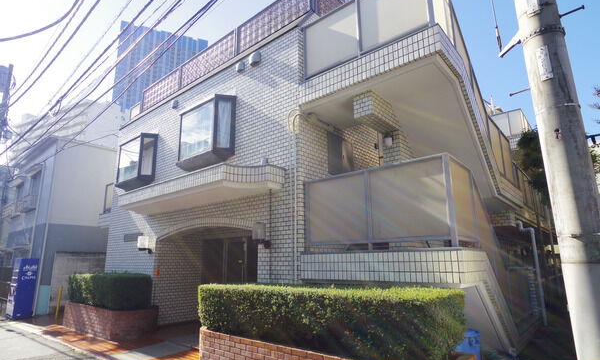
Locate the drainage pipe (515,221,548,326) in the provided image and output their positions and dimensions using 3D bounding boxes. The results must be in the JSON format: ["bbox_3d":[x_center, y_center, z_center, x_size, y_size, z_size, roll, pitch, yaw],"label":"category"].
[{"bbox_3d":[4.499,1.769,6.718,0.340,1.930,0.120,-12,-17,40],"label":"drainage pipe"}]

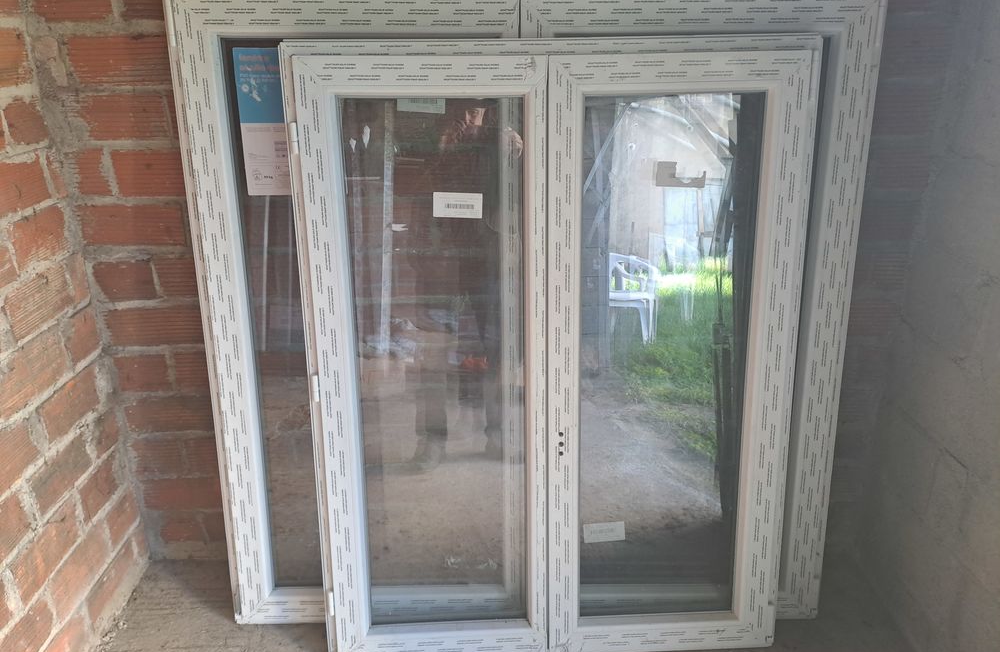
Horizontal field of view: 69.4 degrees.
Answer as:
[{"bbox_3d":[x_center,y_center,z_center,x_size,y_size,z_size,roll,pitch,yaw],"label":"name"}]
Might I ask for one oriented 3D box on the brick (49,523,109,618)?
[{"bbox_3d":[-1.002,0.544,1.628,0.120,0.092,0.222,-1,21,0],"label":"brick"}]

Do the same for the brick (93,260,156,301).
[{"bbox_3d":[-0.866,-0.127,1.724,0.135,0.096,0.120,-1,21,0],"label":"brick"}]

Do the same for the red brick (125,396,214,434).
[{"bbox_3d":[-0.807,0.204,1.861,0.243,0.098,0.120,-1,22,0],"label":"red brick"}]

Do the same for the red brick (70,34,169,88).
[{"bbox_3d":[-0.761,-0.568,1.547,0.255,0.097,0.120,-1,22,-1],"label":"red brick"}]

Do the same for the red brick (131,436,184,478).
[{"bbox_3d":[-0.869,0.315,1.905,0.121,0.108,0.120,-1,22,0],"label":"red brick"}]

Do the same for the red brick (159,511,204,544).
[{"bbox_3d":[-0.845,0.510,1.970,0.112,0.097,0.120,-1,22,-1],"label":"red brick"}]

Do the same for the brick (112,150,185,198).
[{"bbox_3d":[-0.712,-0.354,1.633,0.255,0.097,0.120,-1,22,-1],"label":"brick"}]

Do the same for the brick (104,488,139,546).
[{"bbox_3d":[-1.004,0.476,1.807,0.120,0.092,0.127,-1,21,0],"label":"brick"}]

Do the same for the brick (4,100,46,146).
[{"bbox_3d":[-1.010,-0.406,1.447,0.120,0.079,0.130,-1,22,-1],"label":"brick"}]

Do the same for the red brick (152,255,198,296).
[{"bbox_3d":[-0.664,-0.137,1.720,0.255,0.096,0.120,-1,22,-1],"label":"red brick"}]

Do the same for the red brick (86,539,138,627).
[{"bbox_3d":[-1.009,0.623,1.773,0.120,0.078,0.227,-1,22,0],"label":"red brick"}]

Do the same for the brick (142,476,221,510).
[{"bbox_3d":[-0.804,0.416,1.945,0.243,0.095,0.120,-1,22,0],"label":"brick"}]

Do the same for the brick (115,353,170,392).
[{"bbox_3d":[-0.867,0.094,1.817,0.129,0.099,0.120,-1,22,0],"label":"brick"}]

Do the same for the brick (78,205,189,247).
[{"bbox_3d":[-0.823,-0.246,1.672,0.227,0.096,0.120,-1,22,-1],"label":"brick"}]

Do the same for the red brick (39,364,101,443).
[{"bbox_3d":[-1.014,0.182,1.613,0.120,0.088,0.214,-1,22,0],"label":"red brick"}]

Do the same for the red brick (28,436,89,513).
[{"bbox_3d":[-1.013,0.317,1.574,0.120,0.087,0.205,-1,22,0],"label":"red brick"}]

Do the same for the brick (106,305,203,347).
[{"bbox_3d":[-0.797,-0.021,1.762,0.255,0.096,0.120,-1,22,-1],"label":"brick"}]

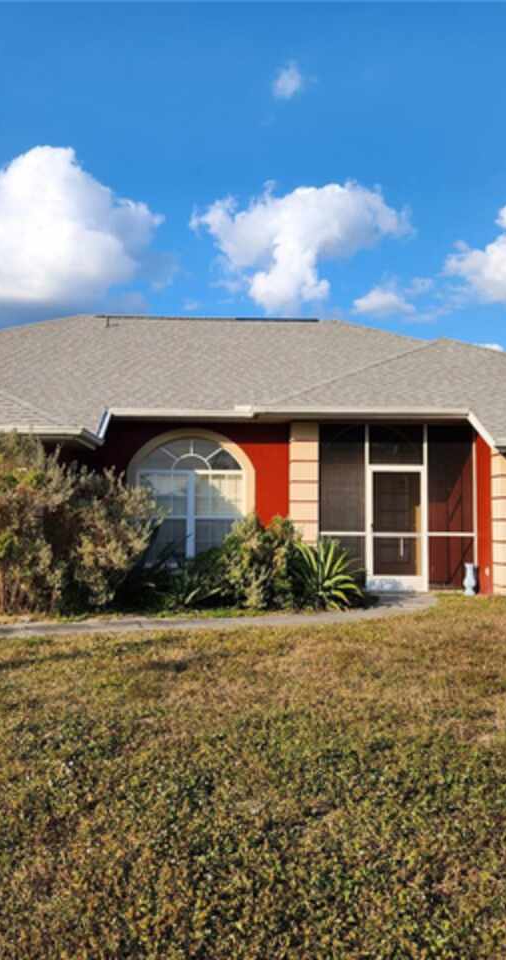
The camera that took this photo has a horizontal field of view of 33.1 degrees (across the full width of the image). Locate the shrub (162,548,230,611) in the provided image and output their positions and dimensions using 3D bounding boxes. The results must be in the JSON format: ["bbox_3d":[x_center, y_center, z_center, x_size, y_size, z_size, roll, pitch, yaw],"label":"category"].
[{"bbox_3d":[-0.780,1.340,11.500,0.930,0.830,0.870,0,-3,0],"label":"shrub"}]

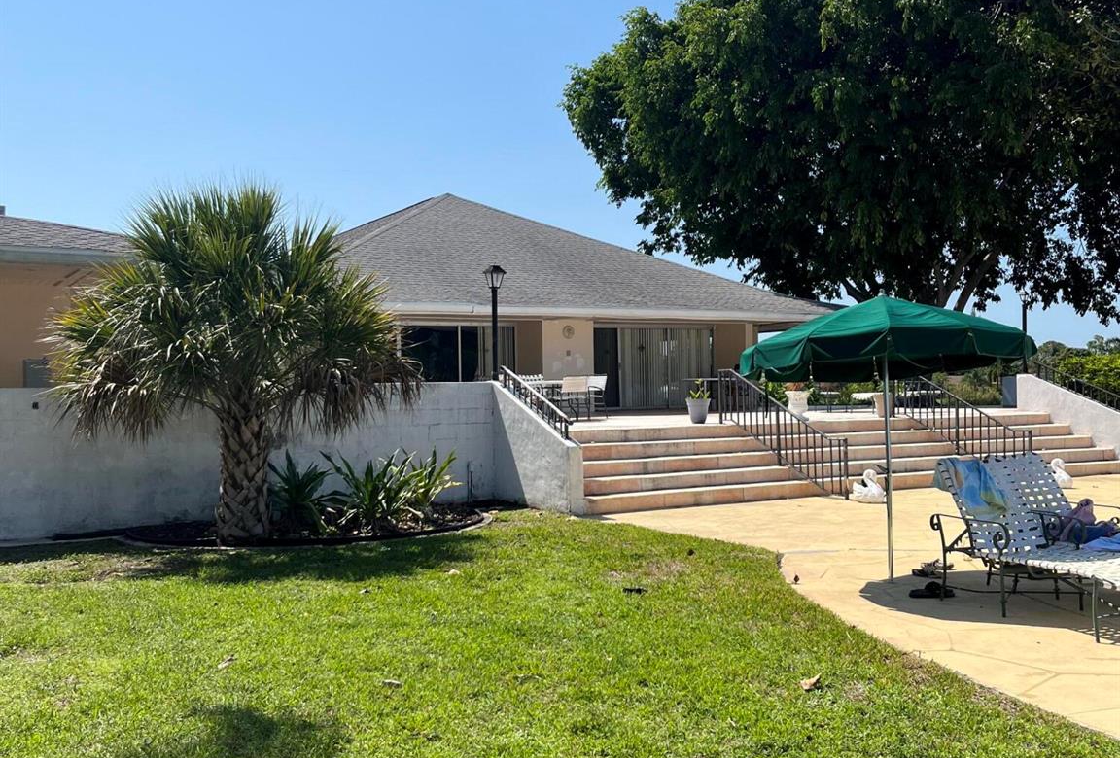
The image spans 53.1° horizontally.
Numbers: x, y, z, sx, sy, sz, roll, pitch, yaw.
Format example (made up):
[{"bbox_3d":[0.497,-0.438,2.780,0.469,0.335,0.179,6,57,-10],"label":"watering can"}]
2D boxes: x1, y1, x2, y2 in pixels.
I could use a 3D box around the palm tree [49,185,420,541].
[{"bbox_3d":[-3.401,-0.204,12.000,3.800,3.800,3.700,-1,0,-16],"label":"palm tree"}]

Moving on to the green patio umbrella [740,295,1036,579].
[{"bbox_3d":[2.643,0.476,9.079,2.280,2.290,2.280,-2,-1,16],"label":"green patio umbrella"}]

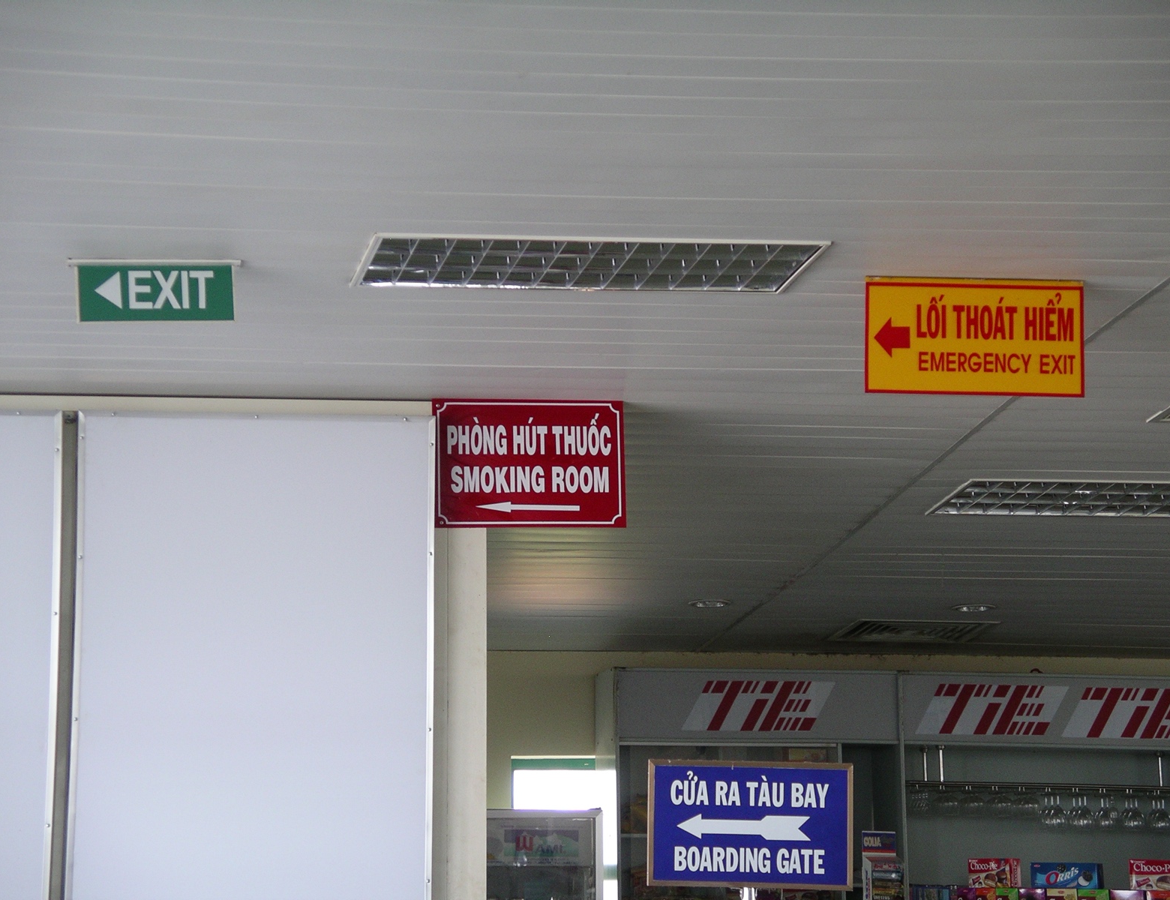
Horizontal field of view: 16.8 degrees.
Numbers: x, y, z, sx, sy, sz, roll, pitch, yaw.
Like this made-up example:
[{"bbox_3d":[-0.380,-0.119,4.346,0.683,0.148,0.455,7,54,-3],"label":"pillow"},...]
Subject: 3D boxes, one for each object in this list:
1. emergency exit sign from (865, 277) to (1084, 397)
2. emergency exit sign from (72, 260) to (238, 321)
[{"bbox_3d":[1.071,-0.312,10.870,0.595,0.318,0.030,1,-9,-10],"label":"emergency exit sign"},{"bbox_3d":[-1.132,-0.419,10.430,0.435,0.165,0.045,0,-9,-8],"label":"emergency exit sign"}]

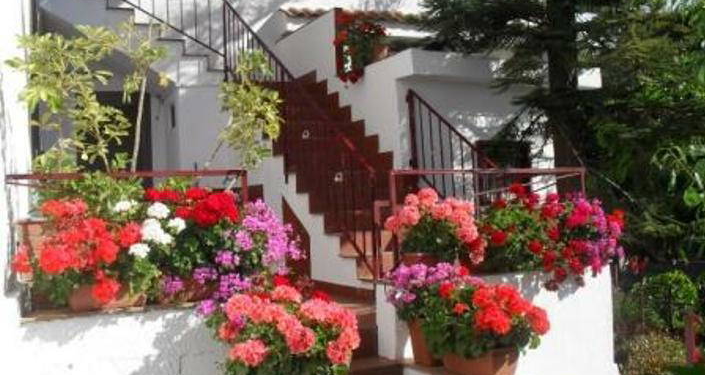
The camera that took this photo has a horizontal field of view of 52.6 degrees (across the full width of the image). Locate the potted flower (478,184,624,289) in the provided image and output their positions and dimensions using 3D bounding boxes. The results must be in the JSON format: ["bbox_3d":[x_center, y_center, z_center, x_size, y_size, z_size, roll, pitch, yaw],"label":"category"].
[{"bbox_3d":[1.341,0.327,4.800,0.988,0.697,0.494,-1,-6,-20],"label":"potted flower"}]

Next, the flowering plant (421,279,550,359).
[{"bbox_3d":[0.711,0.709,3.880,0.588,0.406,0.647,-1,-6,-20],"label":"flowering plant"}]

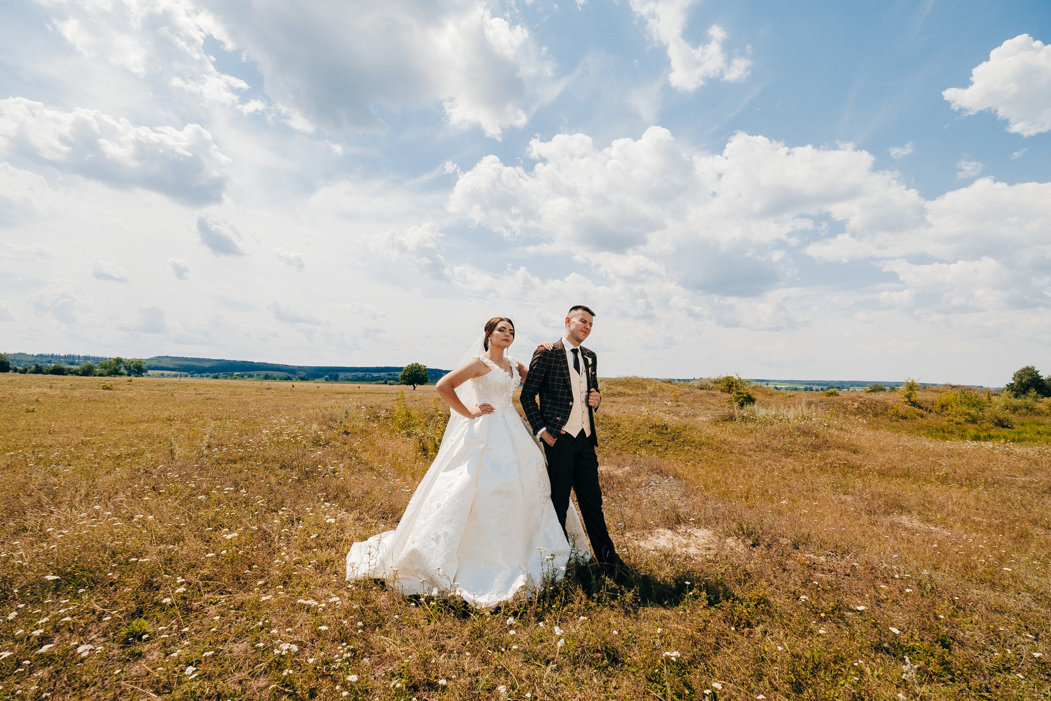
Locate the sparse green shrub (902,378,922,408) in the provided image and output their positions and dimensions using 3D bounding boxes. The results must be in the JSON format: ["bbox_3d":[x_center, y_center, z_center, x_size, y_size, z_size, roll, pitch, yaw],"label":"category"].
[{"bbox_3d":[17.204,1.882,19.500,0.658,1.315,0.625,-2,-5,41],"label":"sparse green shrub"}]

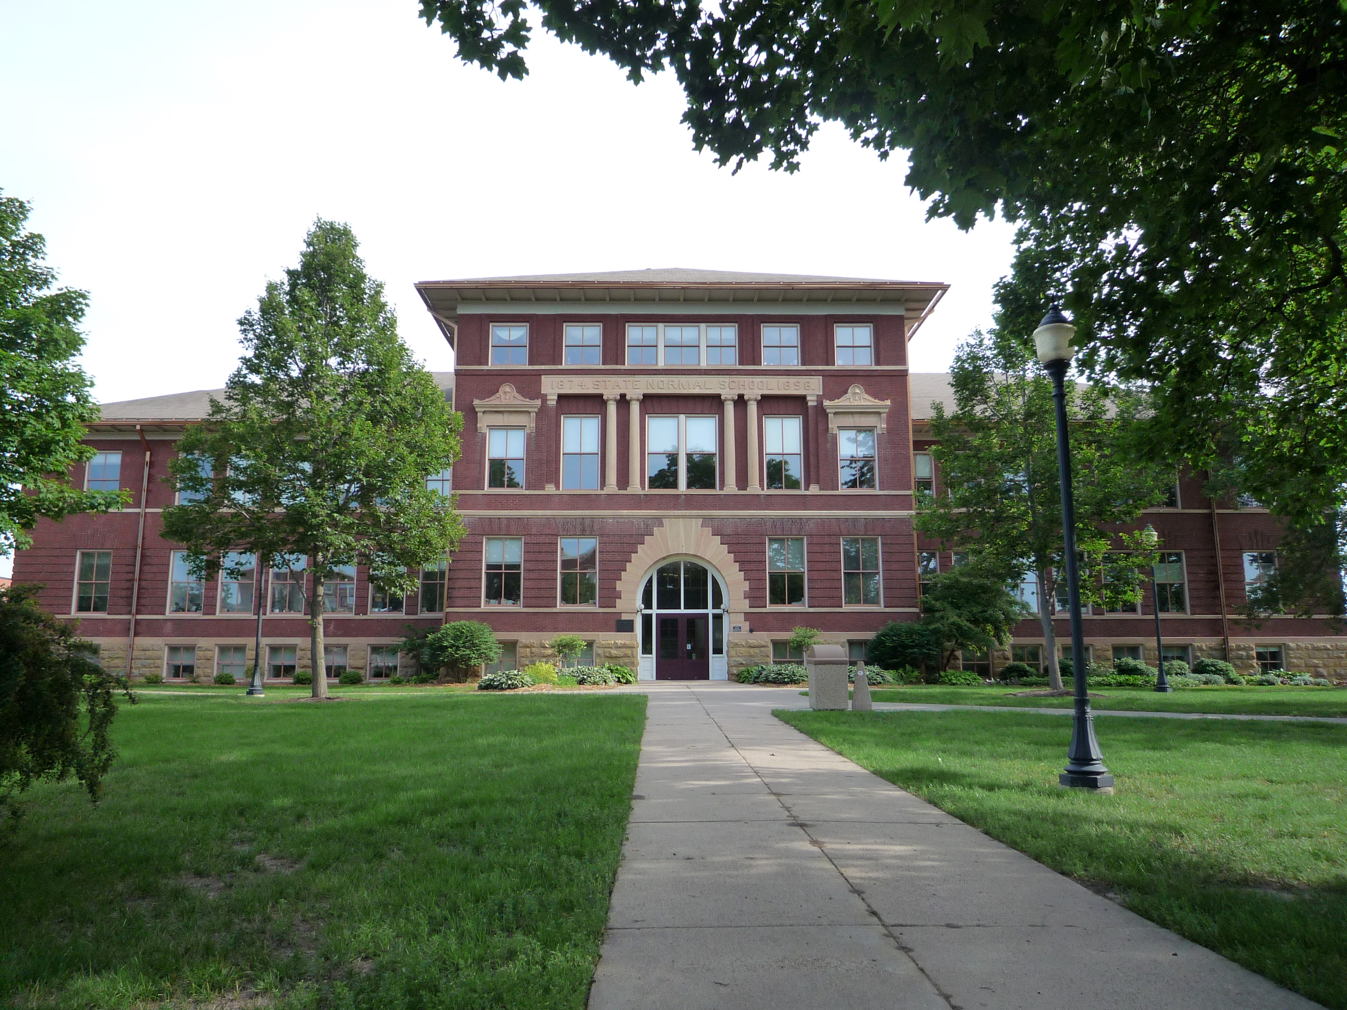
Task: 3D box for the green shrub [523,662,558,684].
[{"bbox_3d":[-4.291,5.434,31.401,1.080,0.700,1.000,0,-9,0],"label":"green shrub"}]

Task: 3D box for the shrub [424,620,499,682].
[{"bbox_3d":[-7.180,5.001,33.172,2.600,2.060,2.450,0,-9,0],"label":"shrub"}]

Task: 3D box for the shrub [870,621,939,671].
[{"bbox_3d":[7.996,5.043,33.692,2.550,1.950,2.400,0,-9,0],"label":"shrub"}]

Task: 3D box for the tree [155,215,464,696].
[{"bbox_3d":[-9.350,-1.449,25.402,7.700,12.750,7.500,0,-9,0],"label":"tree"}]

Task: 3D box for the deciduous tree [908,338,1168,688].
[{"bbox_3d":[10.550,-0.014,27.954,7.200,10.600,7.000,0,-9,0],"label":"deciduous tree"}]

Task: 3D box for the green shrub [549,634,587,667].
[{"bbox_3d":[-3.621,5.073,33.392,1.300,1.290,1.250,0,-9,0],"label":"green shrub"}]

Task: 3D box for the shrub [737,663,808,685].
[{"bbox_3d":[3.441,5.735,33.035,2.500,0.700,1.400,0,-9,0],"label":"shrub"}]

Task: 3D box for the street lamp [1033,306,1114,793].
[{"bbox_3d":[3.781,0.324,9.301,0.480,4.660,0.480,0,-9,0],"label":"street lamp"}]

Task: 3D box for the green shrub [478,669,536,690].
[{"bbox_3d":[-5.099,5.331,29.689,1.750,0.600,1.350,0,-9,0],"label":"green shrub"}]

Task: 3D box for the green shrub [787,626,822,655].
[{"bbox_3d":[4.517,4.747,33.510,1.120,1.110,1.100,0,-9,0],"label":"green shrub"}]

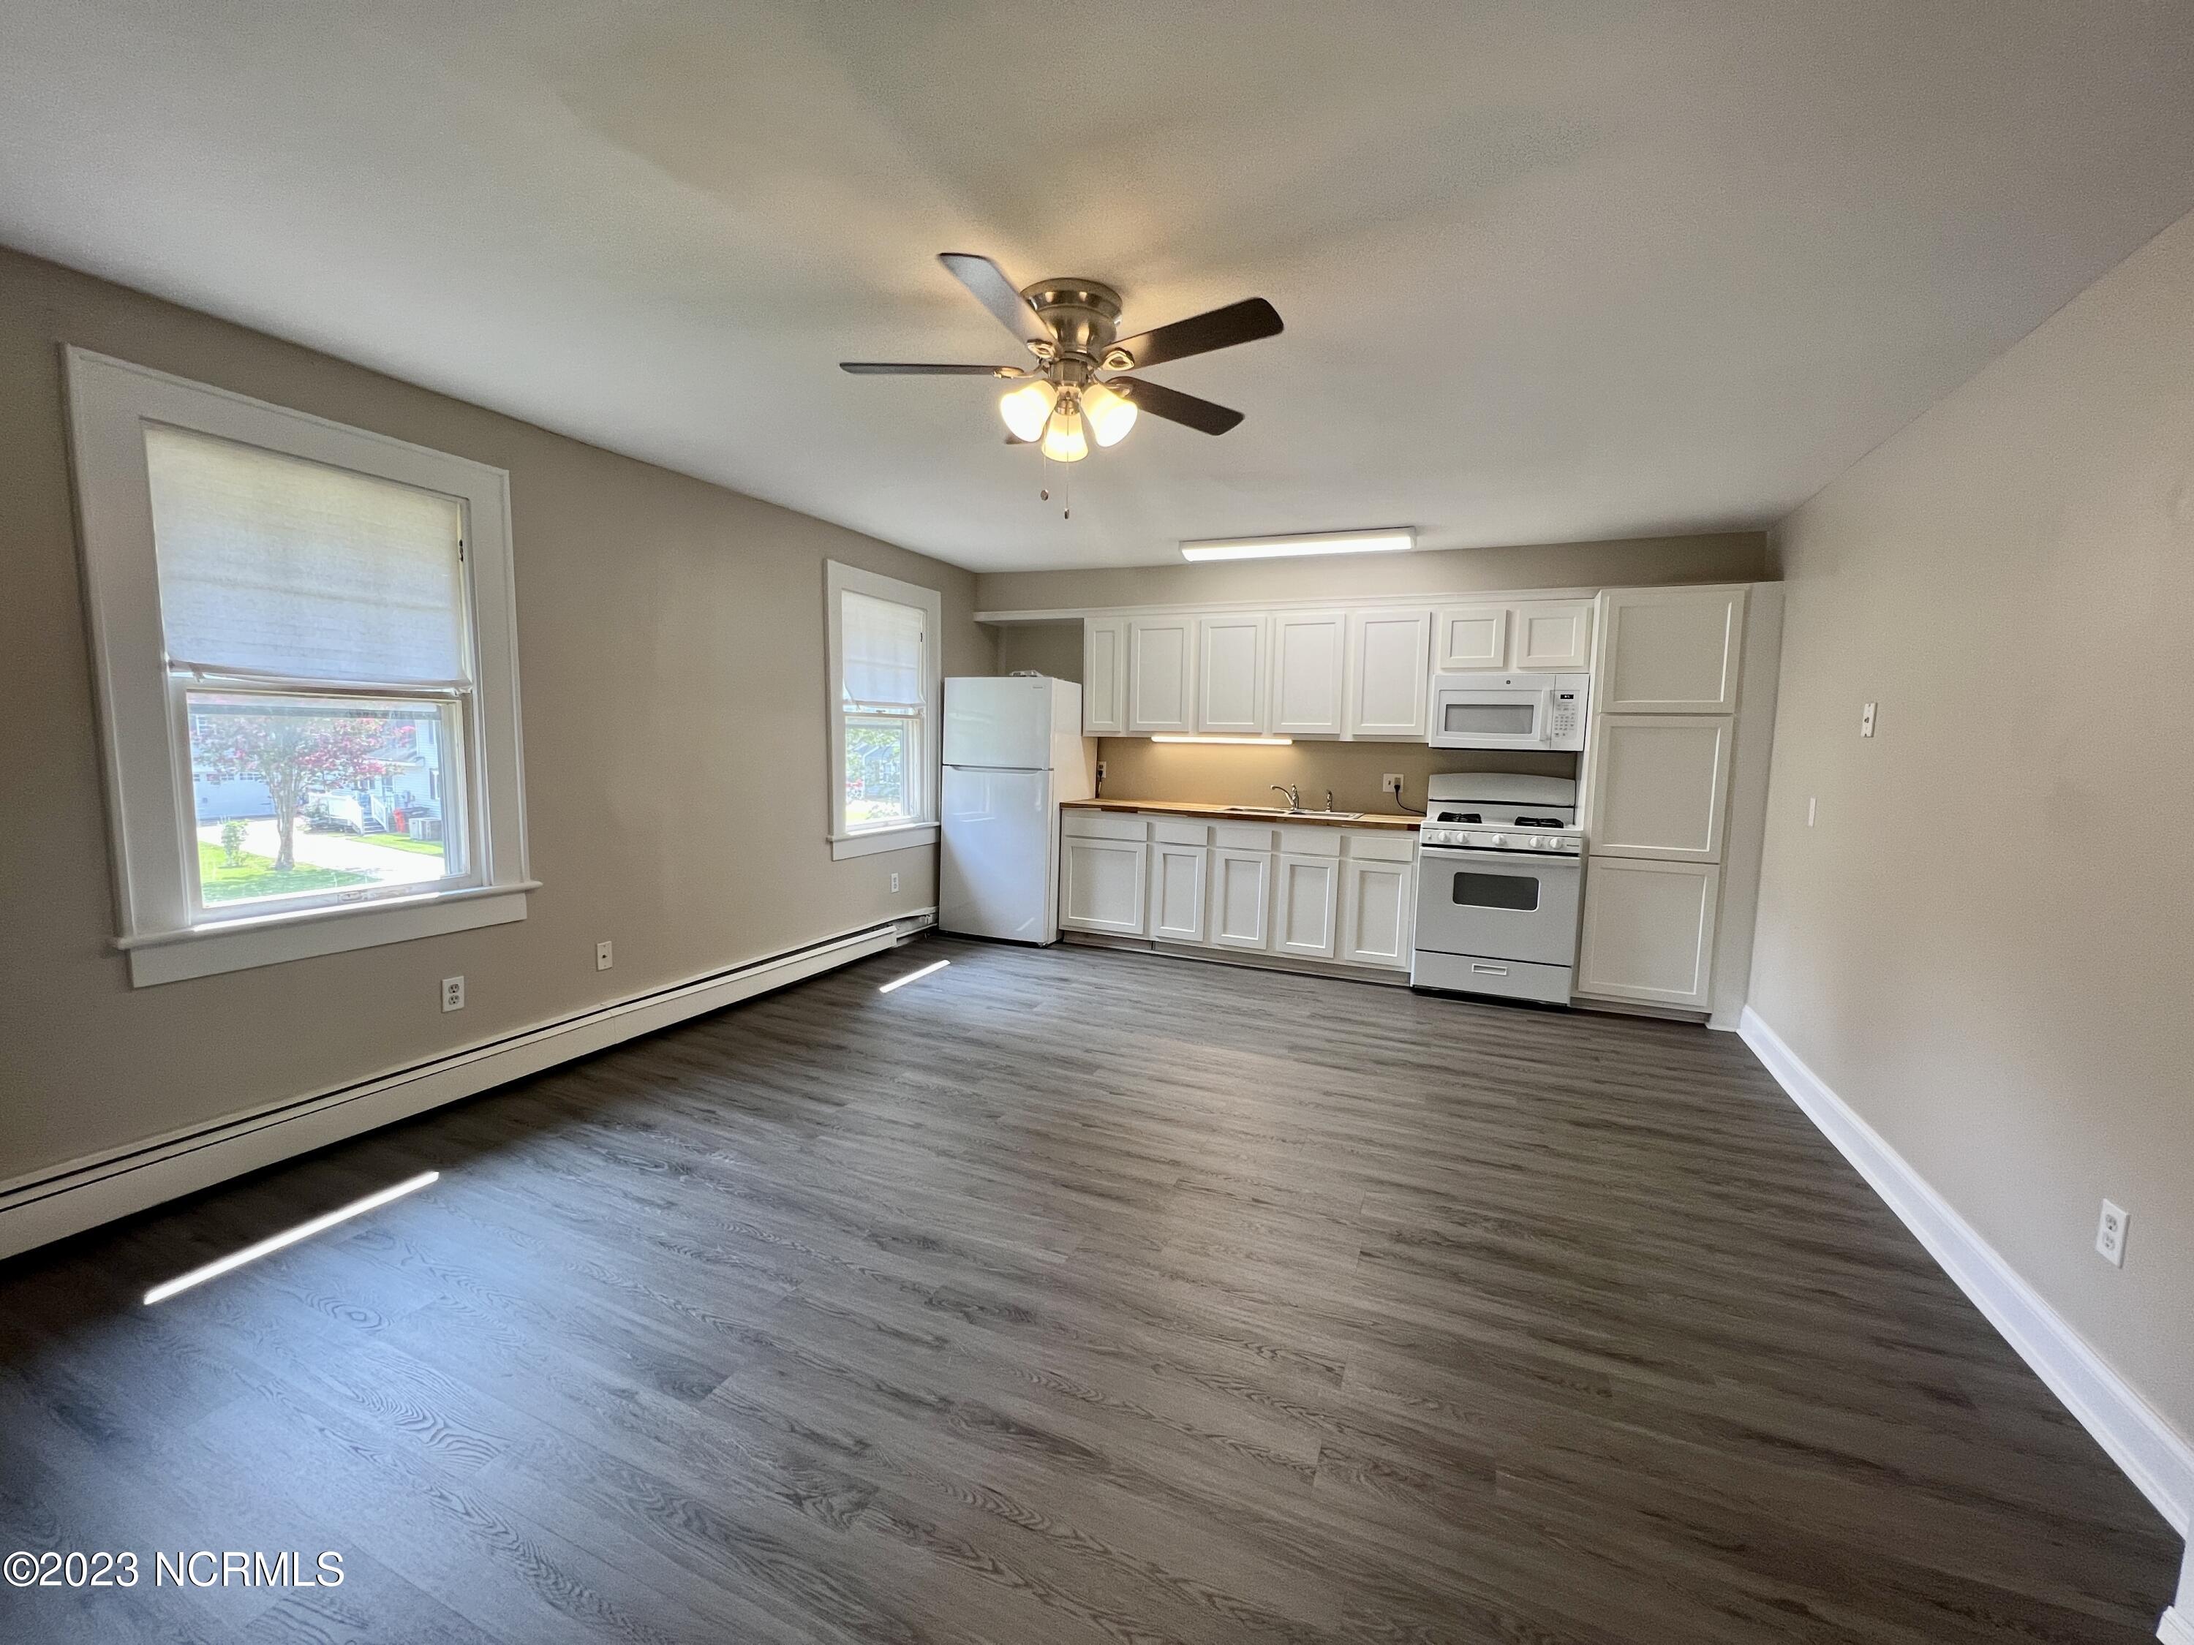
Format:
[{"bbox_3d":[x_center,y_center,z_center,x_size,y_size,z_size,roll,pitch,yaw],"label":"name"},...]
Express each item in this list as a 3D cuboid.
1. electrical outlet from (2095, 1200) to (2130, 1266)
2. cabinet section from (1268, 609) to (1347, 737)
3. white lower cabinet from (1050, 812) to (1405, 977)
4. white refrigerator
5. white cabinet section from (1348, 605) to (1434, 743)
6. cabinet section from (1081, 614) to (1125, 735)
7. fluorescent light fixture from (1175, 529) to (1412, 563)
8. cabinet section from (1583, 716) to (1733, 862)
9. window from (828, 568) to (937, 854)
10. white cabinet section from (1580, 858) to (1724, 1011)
[{"bbox_3d":[2.077,0.838,1.682,0.008,0.114,0.071,4,6,24],"label":"electrical outlet"},{"bbox_3d":[1.337,-0.889,5.079,0.463,0.751,0.329,4,6,25],"label":"cabinet section"},{"bbox_3d":[0.871,0.351,5.206,2.134,0.776,0.610,4,6,23],"label":"white lower cabinet"},{"bbox_3d":[-0.514,-0.098,5.666,0.786,1.708,0.737,4,6,23],"label":"white refrigerator"},{"bbox_3d":[1.757,-0.863,4.886,0.462,0.751,0.329,4,6,25],"label":"white cabinet section"},{"bbox_3d":[0.124,-0.965,5.637,0.322,0.751,0.329,4,6,25],"label":"cabinet section"},{"bbox_3d":[1.062,-1.486,4.431,1.217,0.078,0.167,4,6,23],"label":"fluorescent light fixture"},{"bbox_3d":[2.853,-0.191,4.282,0.578,0.709,0.608,4,6,25],"label":"cabinet section"},{"bbox_3d":[-1.288,-0.647,5.052,0.100,1.669,1.060,4,6,25],"label":"window"},{"bbox_3d":[2.841,0.516,4.352,0.578,0.711,0.608,4,6,25],"label":"white cabinet section"}]

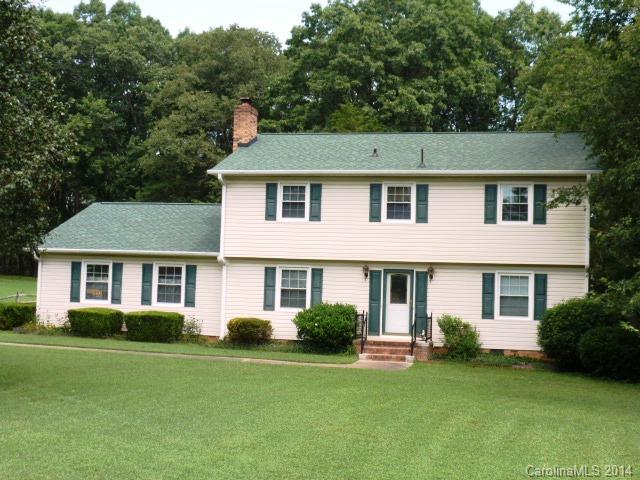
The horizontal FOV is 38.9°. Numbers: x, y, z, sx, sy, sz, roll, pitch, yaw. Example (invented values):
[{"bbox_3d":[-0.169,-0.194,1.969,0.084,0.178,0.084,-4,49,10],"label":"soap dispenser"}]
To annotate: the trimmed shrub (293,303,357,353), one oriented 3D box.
[{"bbox_3d":[0.131,2.683,27.884,1.970,1.515,1.768,1,-2,13],"label":"trimmed shrub"}]

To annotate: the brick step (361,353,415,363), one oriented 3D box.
[{"bbox_3d":[2.019,3.517,26.909,1.646,0.192,0.333,1,-2,13],"label":"brick step"}]

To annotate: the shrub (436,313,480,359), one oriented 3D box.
[{"bbox_3d":[4.166,2.931,27.270,1.313,1.374,1.212,1,-2,13],"label":"shrub"}]

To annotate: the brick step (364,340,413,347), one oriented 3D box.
[{"bbox_3d":[2.096,3.161,27.541,1.475,0.192,0.343,1,-2,13],"label":"brick step"}]

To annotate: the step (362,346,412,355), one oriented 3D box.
[{"bbox_3d":[2.057,3.334,27.221,1.515,0.192,0.333,1,-2,13],"label":"step"}]

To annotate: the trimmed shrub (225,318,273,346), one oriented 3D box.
[{"bbox_3d":[-2.236,2.915,28.668,1.464,0.858,1.212,1,-2,13],"label":"trimmed shrub"}]

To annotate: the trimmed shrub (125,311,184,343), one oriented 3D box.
[{"bbox_3d":[-5.415,2.820,29.599,1.818,1.030,1.161,1,-2,13],"label":"trimmed shrub"}]

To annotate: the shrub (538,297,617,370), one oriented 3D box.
[{"bbox_3d":[7.432,2.670,26.181,2.222,2.071,2.121,1,-2,13],"label":"shrub"}]

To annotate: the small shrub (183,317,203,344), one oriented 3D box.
[{"bbox_3d":[-4.151,2.966,29.720,0.727,0.909,0.657,1,-2,13],"label":"small shrub"}]

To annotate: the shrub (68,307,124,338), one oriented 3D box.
[{"bbox_3d":[-7.422,2.728,30.057,1.717,1.040,1.161,1,-2,13],"label":"shrub"}]

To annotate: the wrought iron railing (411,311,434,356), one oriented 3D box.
[{"bbox_3d":[3.114,2.837,27.482,0.465,1.212,1.616,1,-2,13],"label":"wrought iron railing"}]

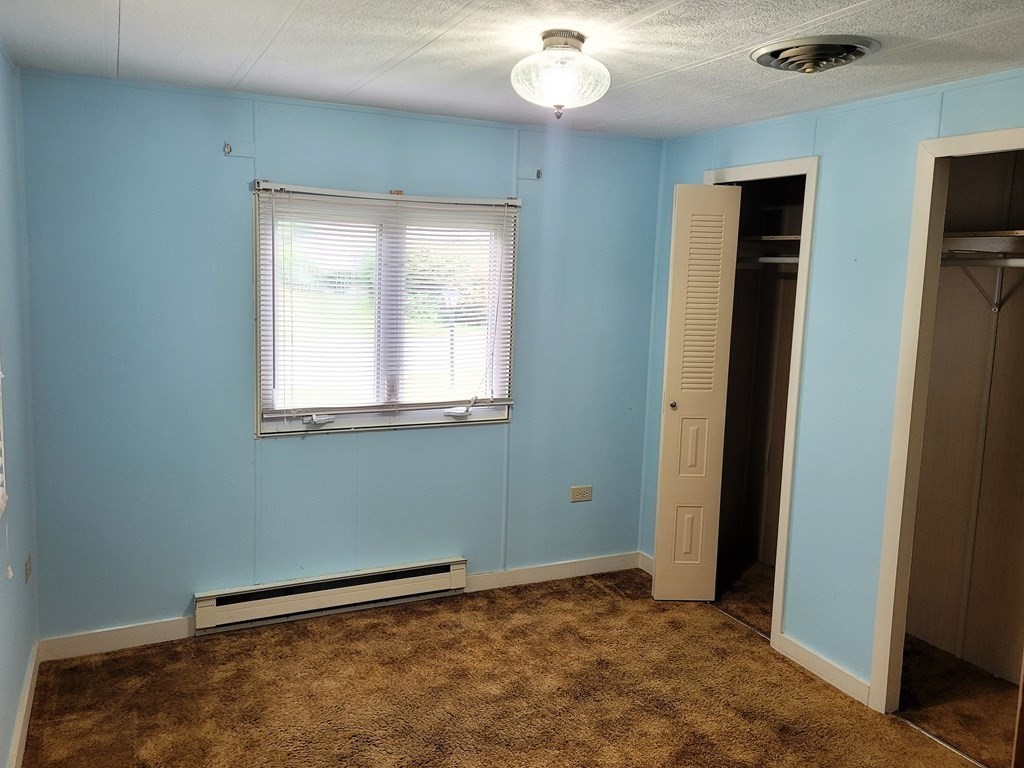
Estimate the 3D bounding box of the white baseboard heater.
[{"bbox_3d":[-0.795,0.969,3.536,1.228,0.178,0.065,-2,8,-25],"label":"white baseboard heater"}]

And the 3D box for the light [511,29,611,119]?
[{"bbox_3d":[0.141,-0.888,2.239,0.290,0.226,0.290,2,8,0],"label":"light"}]

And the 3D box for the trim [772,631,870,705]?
[{"bbox_3d":[1.251,1.145,3.131,0.018,0.088,0.507,-2,8,-25],"label":"trim"}]

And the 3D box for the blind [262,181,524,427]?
[{"bbox_3d":[-0.519,-0.350,3.472,1.209,1.009,0.045,-2,8,-25],"label":"blind"}]

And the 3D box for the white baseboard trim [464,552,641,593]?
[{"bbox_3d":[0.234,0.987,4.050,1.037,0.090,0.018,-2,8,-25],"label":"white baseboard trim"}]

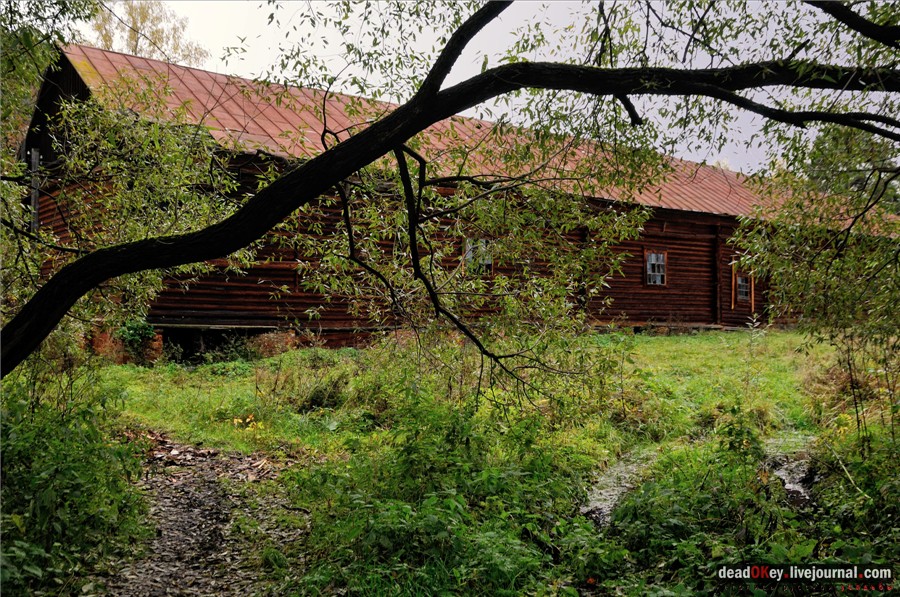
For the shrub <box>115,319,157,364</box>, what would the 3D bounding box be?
[{"bbox_3d":[-7.561,1.034,21.600,0.980,1.110,0.850,1,-1,-19],"label":"shrub"}]

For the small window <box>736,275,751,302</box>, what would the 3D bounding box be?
[{"bbox_3d":[12.632,-0.473,38.670,1.050,1.120,0.150,1,-1,-39],"label":"small window"}]

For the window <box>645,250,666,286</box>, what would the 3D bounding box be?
[{"bbox_3d":[7.999,-1.157,34.931,1.380,1.420,0.150,1,-1,-39],"label":"window"}]

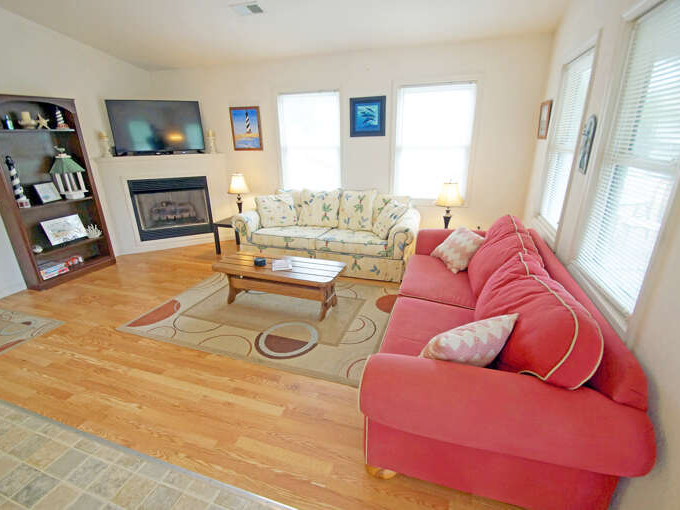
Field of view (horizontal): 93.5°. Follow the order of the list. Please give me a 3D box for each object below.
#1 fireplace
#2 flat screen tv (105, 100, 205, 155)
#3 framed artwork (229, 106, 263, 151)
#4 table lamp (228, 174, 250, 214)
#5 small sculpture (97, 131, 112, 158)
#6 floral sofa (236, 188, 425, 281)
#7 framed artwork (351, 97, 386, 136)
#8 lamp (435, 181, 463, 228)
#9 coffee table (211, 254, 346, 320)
[{"bbox_3d":[-2.446,-0.701,4.718,0.980,0.850,0.200,-10,21,-26],"label":"fireplace"},{"bbox_3d":[-2.494,-1.748,4.394,1.100,0.690,0.120,-10,21,-26],"label":"flat screen tv"},{"bbox_3d":[-1.313,-1.766,4.495,0.480,0.580,0.030,6,20,18],"label":"framed artwork"},{"bbox_3d":[-1.414,-0.824,4.512,0.330,0.650,0.330,6,20,18],"label":"table lamp"},{"bbox_3d":[-3.037,-1.429,4.122,0.110,0.340,0.110,-10,21,-26],"label":"small sculpture"},{"bbox_3d":[-0.164,-0.335,4.072,2.220,0.890,0.900,6,20,18],"label":"floral sofa"},{"bbox_3d":[0.343,-1.691,3.935,0.445,0.445,0.030,6,20,18],"label":"framed artwork"},{"bbox_3d":[1.214,-0.517,3.576,0.310,0.640,0.310,6,20,18],"label":"lamp"},{"bbox_3d":[-0.558,0.290,3.016,1.160,0.400,0.450,6,20,18],"label":"coffee table"}]

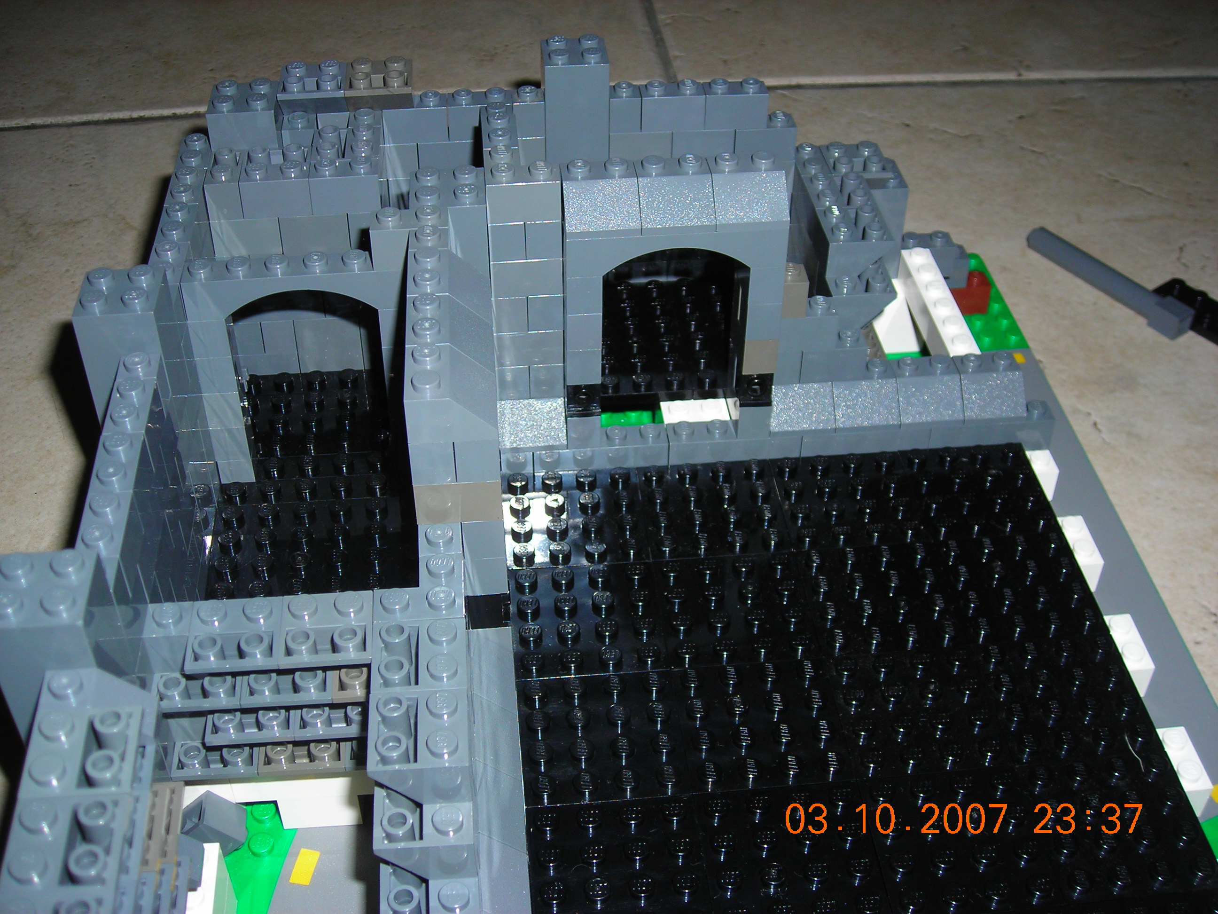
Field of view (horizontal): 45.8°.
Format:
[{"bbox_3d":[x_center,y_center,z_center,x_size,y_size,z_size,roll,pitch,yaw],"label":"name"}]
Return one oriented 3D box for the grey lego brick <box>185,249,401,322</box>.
[{"bbox_3d":[-0.064,-0.036,0.296,0.048,0.011,0.008,-3,41,-4],"label":"grey lego brick"}]

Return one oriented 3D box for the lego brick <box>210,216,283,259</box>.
[{"bbox_3d":[-0.083,-0.053,0.333,0.016,0.010,0.008,-4,41,-4],"label":"lego brick"}]

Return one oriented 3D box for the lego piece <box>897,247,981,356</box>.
[{"bbox_3d":[0.085,-0.038,0.372,0.008,0.011,0.048,-4,41,-4],"label":"lego piece"}]

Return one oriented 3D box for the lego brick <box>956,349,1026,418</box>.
[{"bbox_3d":[0.093,-0.017,0.352,0.016,0.011,0.016,-4,41,-4],"label":"lego brick"}]

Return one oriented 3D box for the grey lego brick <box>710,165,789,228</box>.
[{"bbox_3d":[0.030,-0.057,0.306,0.016,0.011,0.016,-4,41,-4],"label":"grey lego brick"}]

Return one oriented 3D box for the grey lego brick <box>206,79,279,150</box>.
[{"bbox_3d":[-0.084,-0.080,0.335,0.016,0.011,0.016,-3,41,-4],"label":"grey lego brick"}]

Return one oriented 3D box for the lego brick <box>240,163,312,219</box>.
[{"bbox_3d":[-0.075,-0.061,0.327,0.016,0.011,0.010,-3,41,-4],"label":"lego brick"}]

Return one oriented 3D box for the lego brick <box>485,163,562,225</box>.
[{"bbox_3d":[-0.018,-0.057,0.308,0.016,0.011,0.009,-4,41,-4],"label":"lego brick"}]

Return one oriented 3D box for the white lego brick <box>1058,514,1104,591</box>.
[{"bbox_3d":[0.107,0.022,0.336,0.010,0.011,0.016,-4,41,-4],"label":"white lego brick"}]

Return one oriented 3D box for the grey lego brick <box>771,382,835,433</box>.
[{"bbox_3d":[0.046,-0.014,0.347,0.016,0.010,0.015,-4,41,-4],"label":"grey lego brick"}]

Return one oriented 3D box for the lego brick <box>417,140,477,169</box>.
[{"bbox_3d":[-0.039,-0.077,0.361,0.016,0.011,0.008,-3,40,-5],"label":"lego brick"}]

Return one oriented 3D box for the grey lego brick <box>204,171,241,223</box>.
[{"bbox_3d":[-0.087,-0.063,0.330,0.008,0.011,0.016,-3,40,-5],"label":"grey lego brick"}]

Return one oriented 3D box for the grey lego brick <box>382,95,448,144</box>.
[{"bbox_3d":[-0.047,-0.083,0.352,0.016,0.011,0.008,-4,41,-4],"label":"grey lego brick"}]

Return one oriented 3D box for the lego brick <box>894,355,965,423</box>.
[{"bbox_3d":[0.076,-0.016,0.347,0.016,0.011,0.016,-4,41,-4],"label":"lego brick"}]

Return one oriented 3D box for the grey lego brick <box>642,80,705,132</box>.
[{"bbox_3d":[0.016,-0.087,0.360,0.016,0.011,0.008,-3,40,-5],"label":"grey lego brick"}]

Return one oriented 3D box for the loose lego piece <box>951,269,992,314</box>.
[{"bbox_3d":[0.102,-0.047,0.416,0.016,0.011,0.008,-3,40,-5],"label":"loose lego piece"}]

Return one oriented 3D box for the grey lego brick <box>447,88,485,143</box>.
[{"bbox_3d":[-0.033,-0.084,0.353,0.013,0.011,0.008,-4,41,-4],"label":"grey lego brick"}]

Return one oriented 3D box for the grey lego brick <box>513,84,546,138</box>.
[{"bbox_3d":[-0.020,-0.086,0.357,0.008,0.011,0.008,-4,41,-4],"label":"grey lego brick"}]

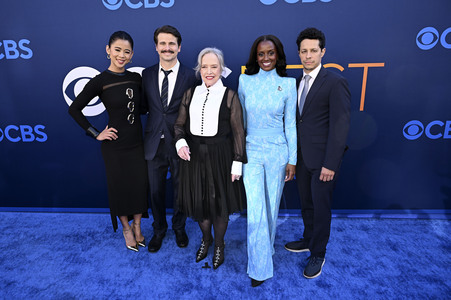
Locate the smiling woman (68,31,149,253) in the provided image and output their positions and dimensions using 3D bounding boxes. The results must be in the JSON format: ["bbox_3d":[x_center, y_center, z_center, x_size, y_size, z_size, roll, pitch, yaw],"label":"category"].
[{"bbox_3d":[-0.916,-0.032,2.478,0.580,1.760,0.420,-7,15,-23],"label":"smiling woman"}]

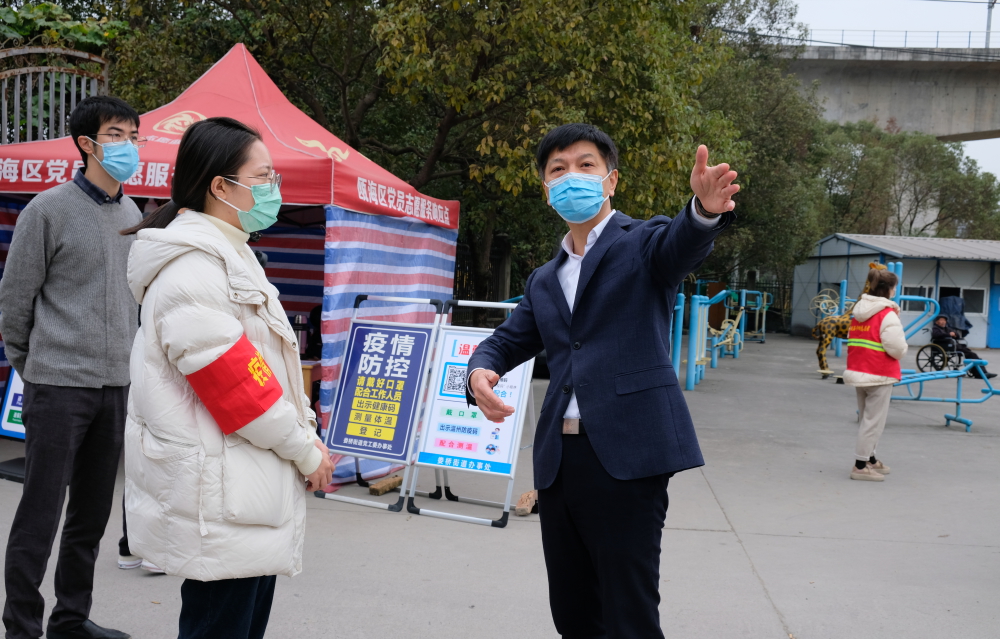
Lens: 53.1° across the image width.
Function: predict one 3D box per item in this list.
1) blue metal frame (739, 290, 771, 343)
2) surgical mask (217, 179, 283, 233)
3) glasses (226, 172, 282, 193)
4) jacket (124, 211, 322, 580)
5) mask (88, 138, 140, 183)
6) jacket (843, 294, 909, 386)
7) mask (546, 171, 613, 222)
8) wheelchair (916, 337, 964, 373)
[{"bbox_3d":[7.540,-0.090,29.500,0.950,1.500,0.800,2,2,-3],"label":"blue metal frame"},{"bbox_3d":[-0.523,-0.239,2.110,0.125,0.120,0.145,3,2,-6],"label":"surgical mask"},{"bbox_3d":[-0.540,-0.290,2.110,0.140,0.048,0.140,3,2,-6],"label":"glasses"},{"bbox_3d":[-0.575,0.147,2.120,0.410,0.755,0.530,2,2,-2],"label":"jacket"},{"bbox_3d":[-1.130,-0.473,2.970,0.125,0.127,0.155,3,2,24],"label":"mask"},{"bbox_3d":[2.900,0.163,7.720,0.420,0.720,0.530,1,2,-37],"label":"jacket"},{"bbox_3d":[0.186,-0.290,2.380,0.155,0.125,0.115,-4,0,14],"label":"mask"},{"bbox_3d":[8.700,0.650,19.450,0.640,0.900,1.030,1,2,-36],"label":"wheelchair"}]

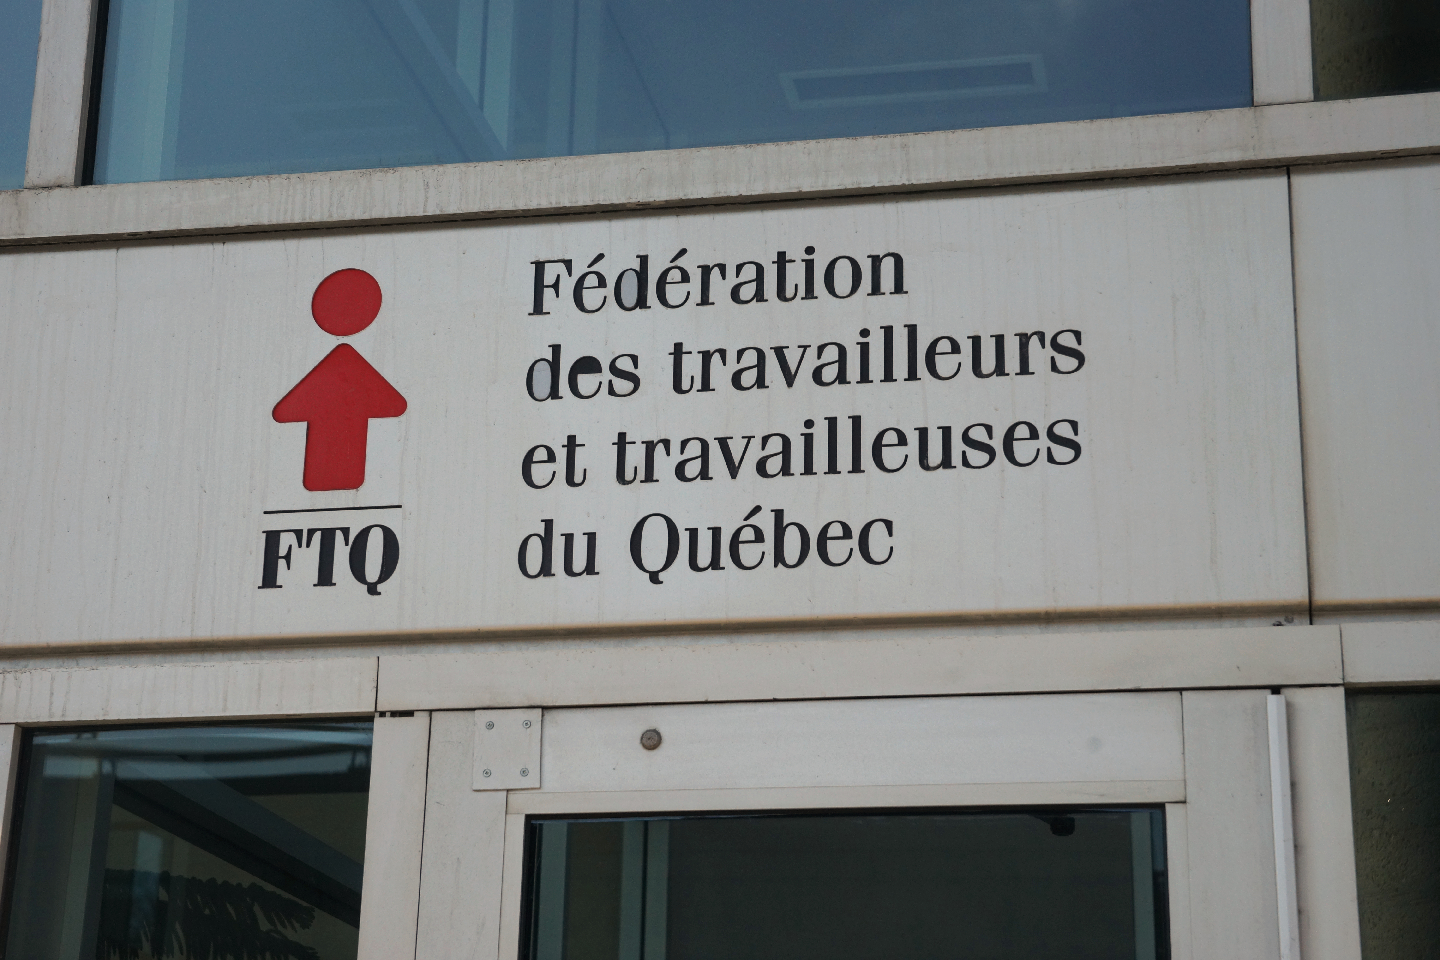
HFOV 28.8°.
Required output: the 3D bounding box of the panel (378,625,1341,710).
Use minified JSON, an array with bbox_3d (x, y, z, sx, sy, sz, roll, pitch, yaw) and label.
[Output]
[{"bbox_3d":[0.139,0.213,3.045,1.050,0.065,0.050,-2,-20,11],"label":"panel"}]

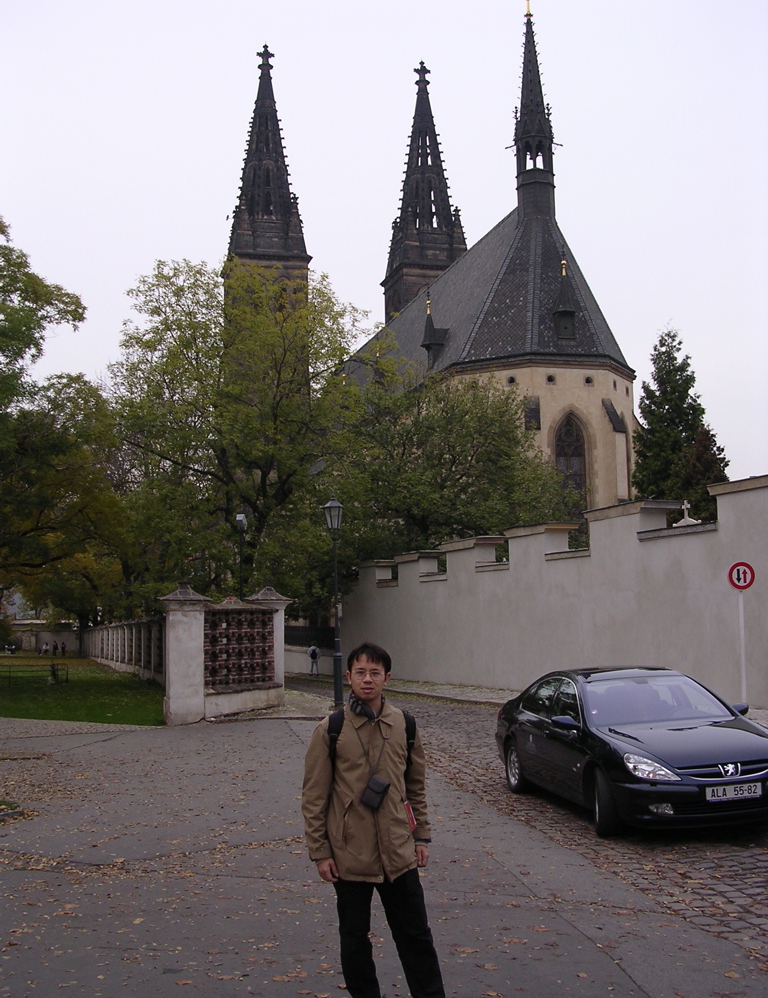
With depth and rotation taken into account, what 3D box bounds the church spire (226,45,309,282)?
[{"bbox_3d":[-10.972,-31.723,104.838,7.300,22.465,7.300,1,-8,-16],"label":"church spire"}]

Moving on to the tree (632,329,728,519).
[{"bbox_3d":[11.651,-0.101,43.339,3.700,13.224,3.700,-1,-7,0],"label":"tree"}]

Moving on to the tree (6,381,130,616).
[{"bbox_3d":[-18.047,0.968,63.409,7.200,16.458,7.200,-1,-7,0],"label":"tree"}]

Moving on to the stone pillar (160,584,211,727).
[{"bbox_3d":[-4.180,3.249,23.585,1.000,2.927,1.000,2,-8,-17],"label":"stone pillar"}]

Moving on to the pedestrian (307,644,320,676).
[{"bbox_3d":[-3.692,8.413,58.915,0.580,1.707,0.380,0,-7,-3],"label":"pedestrian"}]

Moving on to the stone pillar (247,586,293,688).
[{"bbox_3d":[-2.659,3.349,26.090,0.980,2.654,0.980,3,-8,-27],"label":"stone pillar"}]

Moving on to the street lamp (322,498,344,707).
[{"bbox_3d":[-1.147,2.403,26.409,0.530,4.917,0.530,-1,-7,0],"label":"street lamp"}]

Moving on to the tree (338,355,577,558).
[{"bbox_3d":[3.073,0.596,46.288,9.500,12.987,8.500,-1,-7,0],"label":"tree"}]

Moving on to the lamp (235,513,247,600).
[{"bbox_3d":[-4.575,3.319,35.874,0.420,5.748,0.420,-3,-8,17],"label":"lamp"}]

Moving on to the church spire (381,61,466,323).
[{"bbox_3d":[3.874,-30.628,108.205,7.300,24.359,7.300,1,-8,-16],"label":"church spire"}]

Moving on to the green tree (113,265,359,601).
[{"bbox_3d":[-6.064,-1.356,46.549,10.600,17.742,9.800,-1,-7,0],"label":"green tree"}]

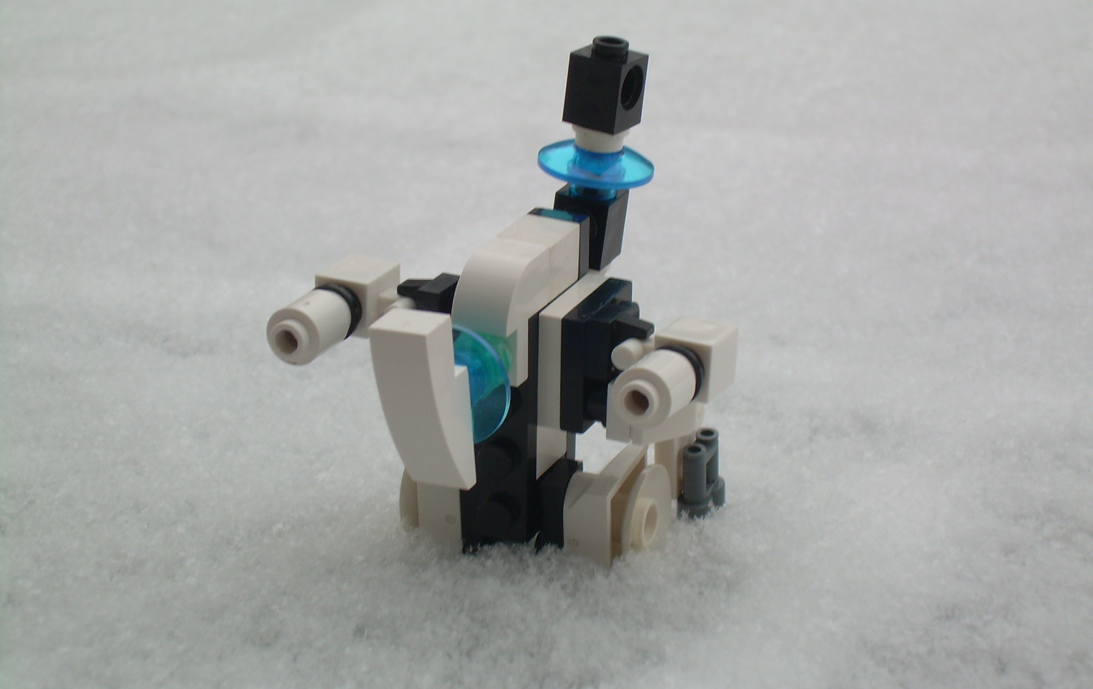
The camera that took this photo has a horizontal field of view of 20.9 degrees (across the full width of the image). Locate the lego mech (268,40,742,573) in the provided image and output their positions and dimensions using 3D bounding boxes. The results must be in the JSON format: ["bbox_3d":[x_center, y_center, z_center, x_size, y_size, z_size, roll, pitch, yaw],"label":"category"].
[{"bbox_3d":[-0.005,-0.002,0.395,0.056,0.072,0.057,11,25,22],"label":"lego mech"}]

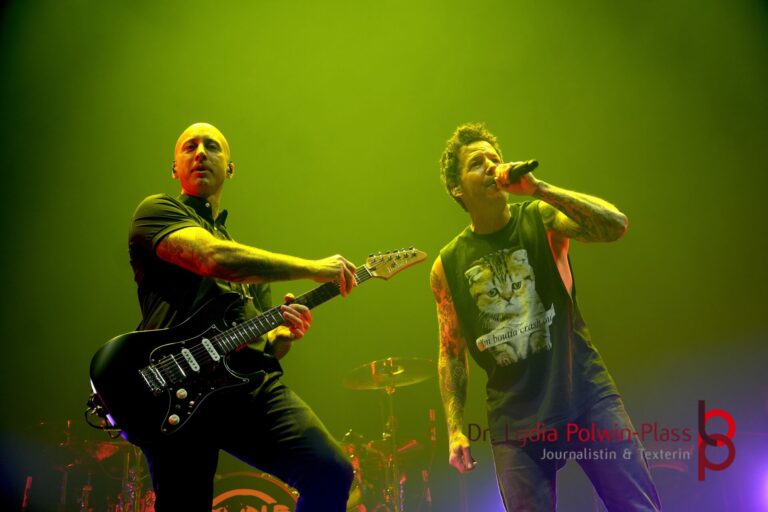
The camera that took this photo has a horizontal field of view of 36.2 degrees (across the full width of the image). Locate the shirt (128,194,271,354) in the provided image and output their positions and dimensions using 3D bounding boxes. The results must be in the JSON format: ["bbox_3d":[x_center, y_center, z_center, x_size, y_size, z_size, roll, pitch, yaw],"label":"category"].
[{"bbox_3d":[-0.488,0.052,3.140,0.420,0.480,0.280,15,-22,-42],"label":"shirt"}]

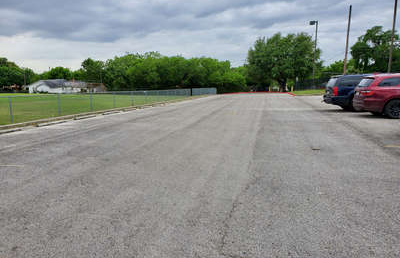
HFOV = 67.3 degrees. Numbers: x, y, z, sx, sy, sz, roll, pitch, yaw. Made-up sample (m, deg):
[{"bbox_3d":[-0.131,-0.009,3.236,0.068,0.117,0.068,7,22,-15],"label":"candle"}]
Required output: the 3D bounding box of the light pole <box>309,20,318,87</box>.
[{"bbox_3d":[16.212,-10.524,42.909,1.200,9.540,0.450,-2,9,-10],"label":"light pole"}]

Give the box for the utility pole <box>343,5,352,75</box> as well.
[{"bbox_3d":[16.309,-8.485,33.103,0.320,9.760,0.320,0,9,0],"label":"utility pole"}]

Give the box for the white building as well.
[{"bbox_3d":[-45.563,-13.581,96.049,17.500,4.430,11.000,-2,9,-15],"label":"white building"}]

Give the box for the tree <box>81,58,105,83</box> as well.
[{"bbox_3d":[-39.476,-19.588,110.311,9.200,13.020,9.000,0,9,0],"label":"tree"}]

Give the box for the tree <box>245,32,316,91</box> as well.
[{"bbox_3d":[13.255,-10.472,47.973,11.800,9.220,10.800,0,9,0],"label":"tree"}]

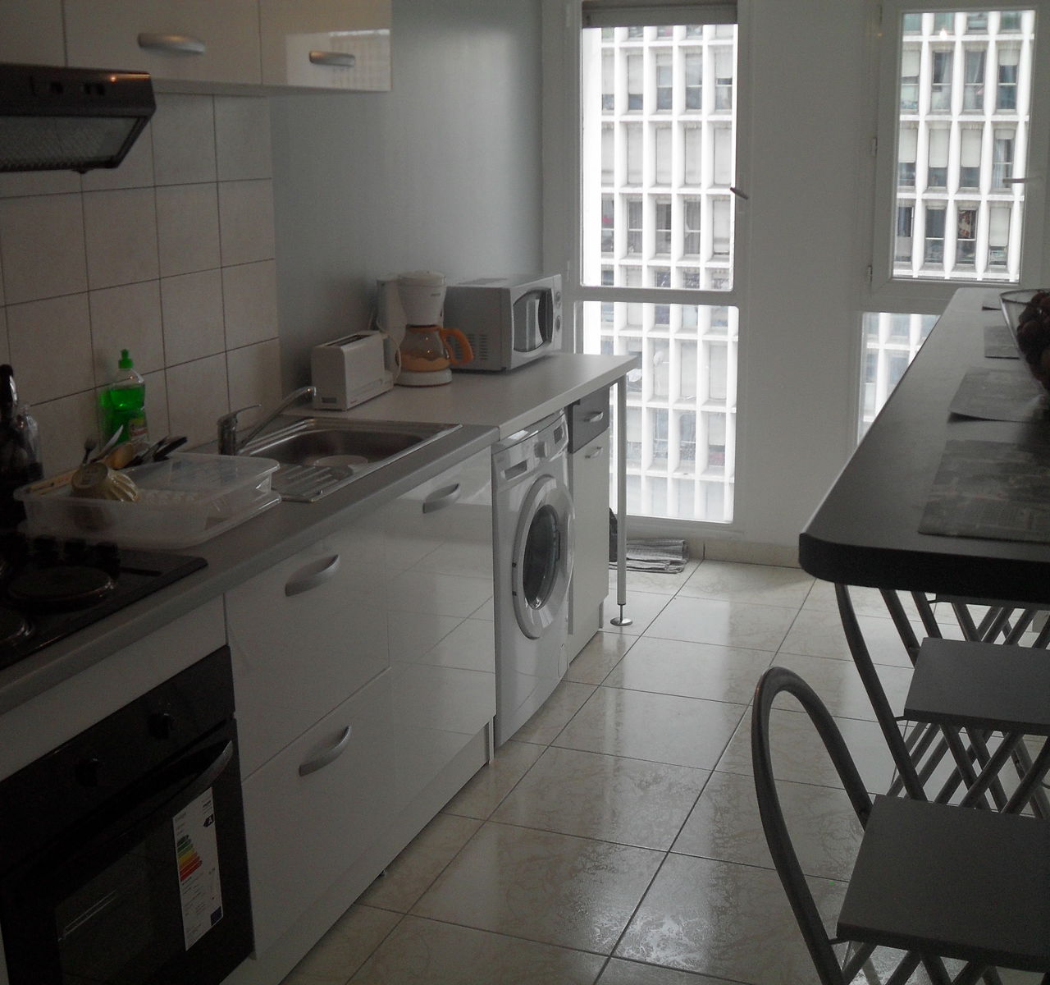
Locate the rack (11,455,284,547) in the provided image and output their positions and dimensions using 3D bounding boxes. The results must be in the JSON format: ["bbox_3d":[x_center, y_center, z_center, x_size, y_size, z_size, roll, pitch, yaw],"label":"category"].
[{"bbox_3d":[-0.707,0.013,2.534,0.382,0.091,0.362,5,16,21],"label":"rack"}]

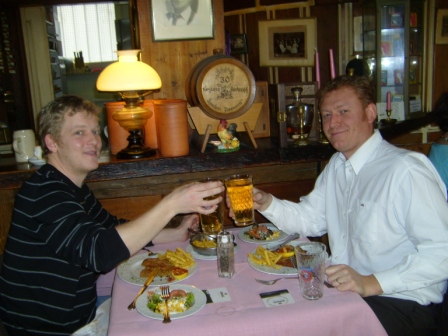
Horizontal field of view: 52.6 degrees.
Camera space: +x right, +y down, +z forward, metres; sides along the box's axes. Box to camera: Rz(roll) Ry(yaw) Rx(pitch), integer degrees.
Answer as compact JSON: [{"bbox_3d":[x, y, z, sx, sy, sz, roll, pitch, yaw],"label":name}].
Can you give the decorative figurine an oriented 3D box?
[{"bbox_3d":[0.018,-0.141,1.984,0.105,0.135,0.068,-7,14,-19],"label":"decorative figurine"}]

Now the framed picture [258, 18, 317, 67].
[{"bbox_3d":[0.386,-0.762,2.750,0.355,0.280,0.025,2,14,19],"label":"framed picture"}]

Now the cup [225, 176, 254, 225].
[{"bbox_3d":[0.049,0.100,1.400,0.083,0.148,0.083,-7,13,2],"label":"cup"}]

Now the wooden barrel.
[{"bbox_3d":[-0.018,-0.367,2.080,0.300,0.300,0.320,-5,13,-11],"label":"wooden barrel"}]

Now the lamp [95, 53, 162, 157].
[{"bbox_3d":[-0.393,-0.280,1.955,0.277,0.432,0.277,-4,13,-8],"label":"lamp"}]

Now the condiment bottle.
[{"bbox_3d":[0.005,0.275,1.460,0.047,0.149,0.047,1,14,17],"label":"condiment bottle"}]

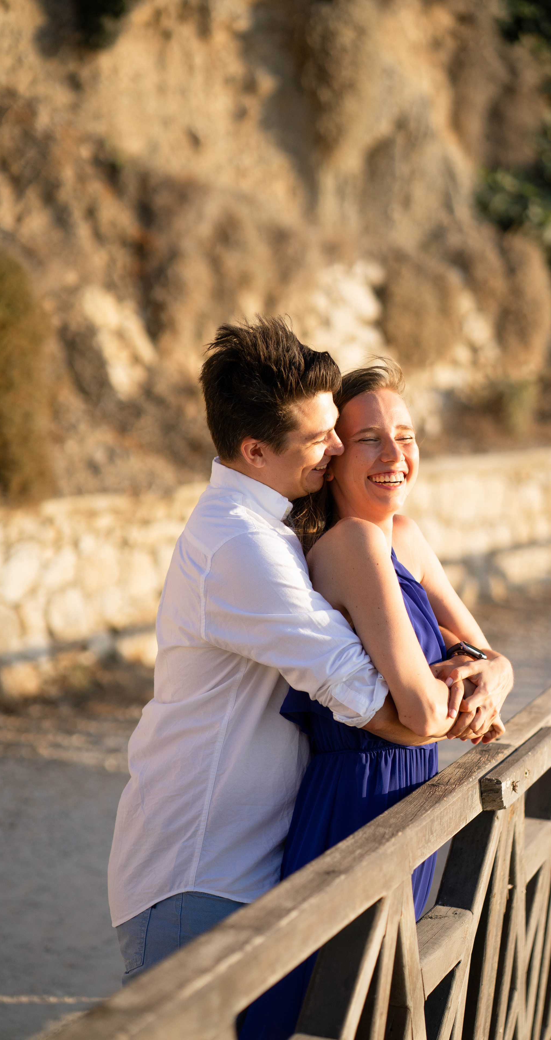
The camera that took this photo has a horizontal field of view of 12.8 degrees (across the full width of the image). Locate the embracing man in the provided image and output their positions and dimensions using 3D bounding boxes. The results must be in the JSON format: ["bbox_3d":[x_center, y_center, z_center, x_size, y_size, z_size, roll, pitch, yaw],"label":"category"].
[{"bbox_3d":[0.045,0.585,3.660,0.600,1.780,0.520,0,3,0],"label":"embracing man"}]

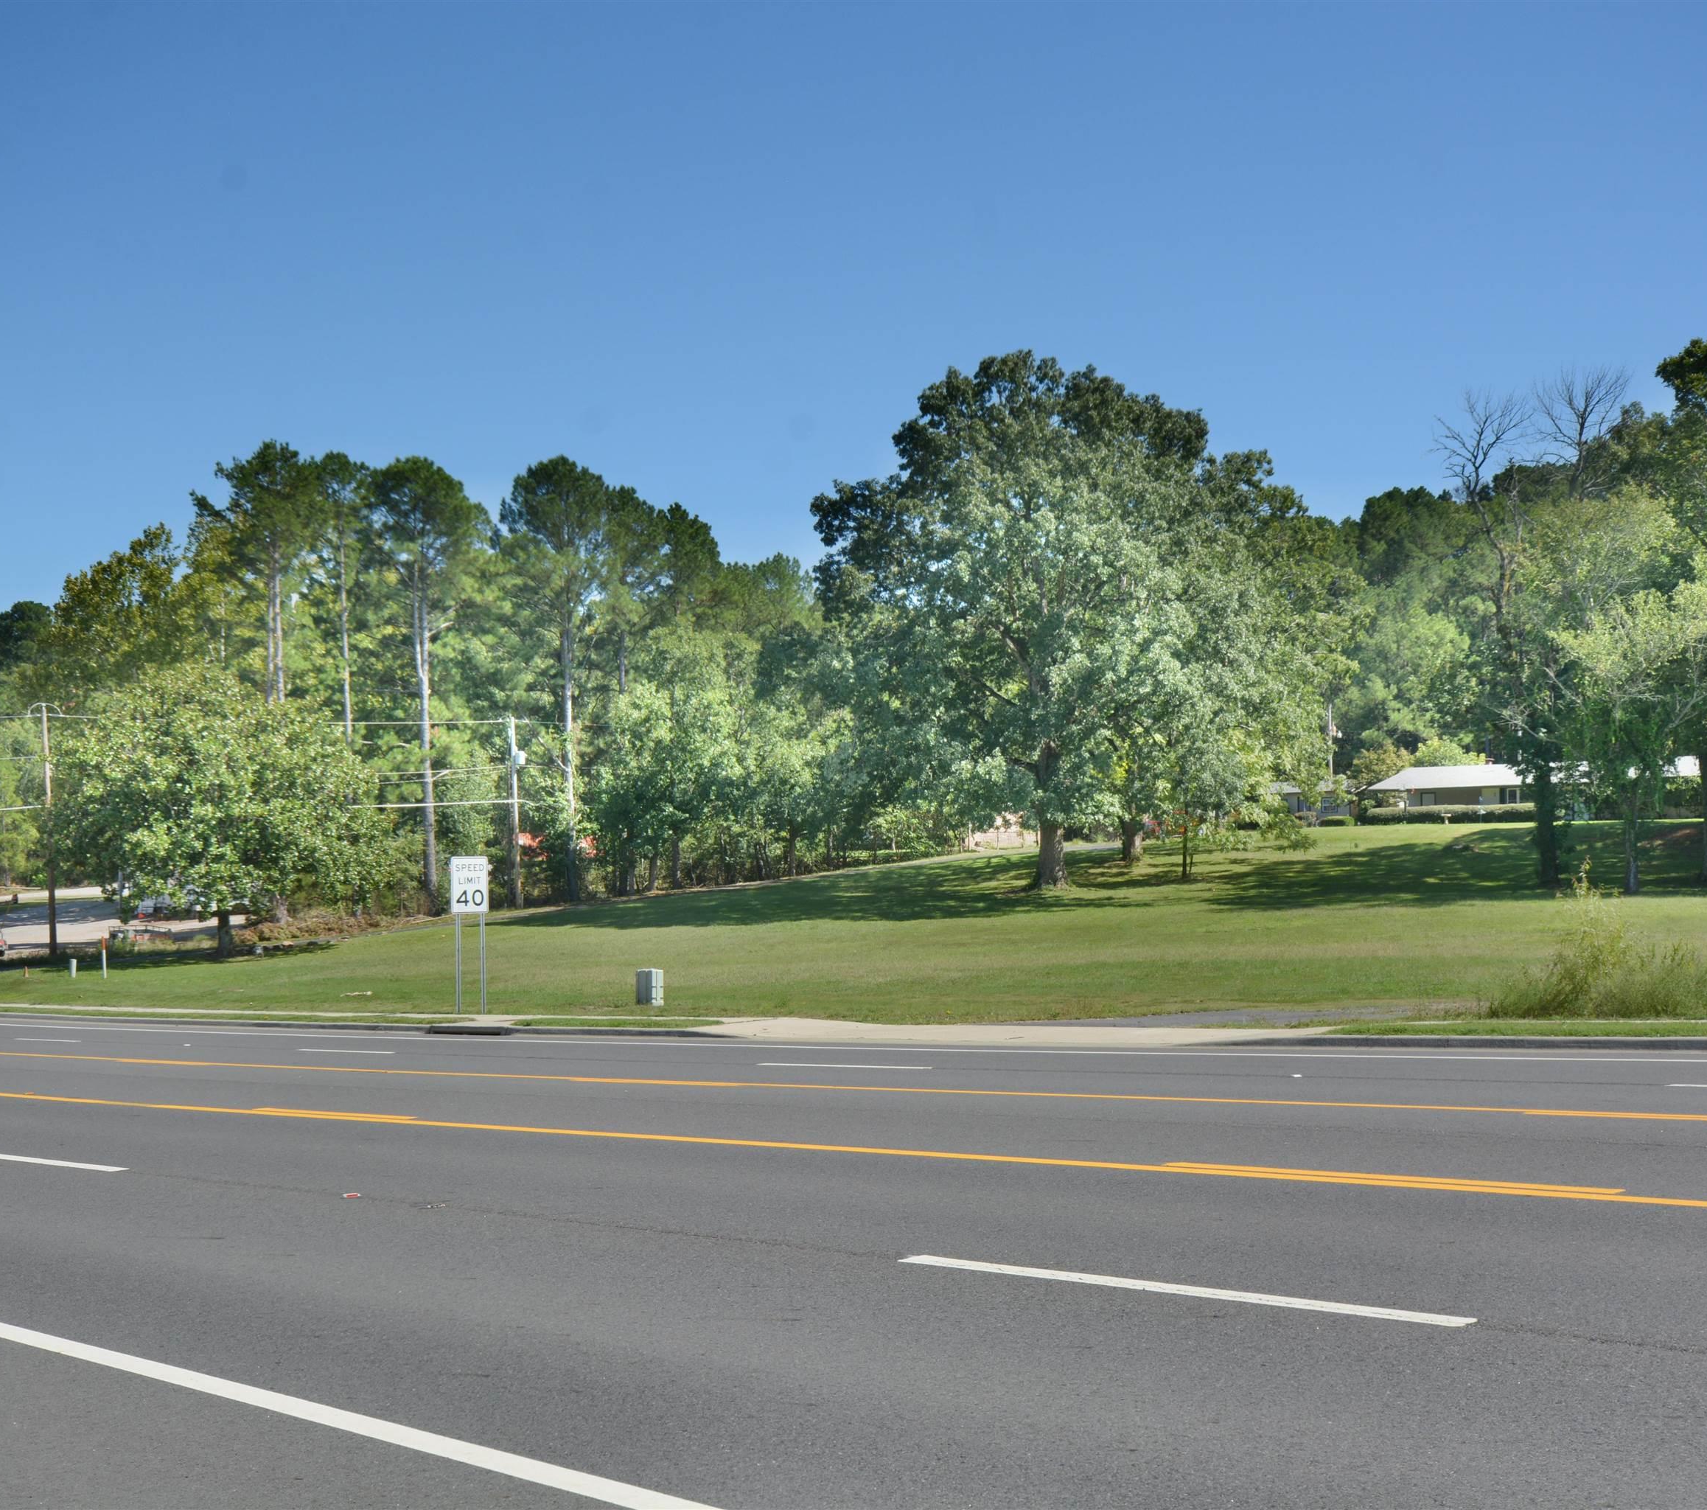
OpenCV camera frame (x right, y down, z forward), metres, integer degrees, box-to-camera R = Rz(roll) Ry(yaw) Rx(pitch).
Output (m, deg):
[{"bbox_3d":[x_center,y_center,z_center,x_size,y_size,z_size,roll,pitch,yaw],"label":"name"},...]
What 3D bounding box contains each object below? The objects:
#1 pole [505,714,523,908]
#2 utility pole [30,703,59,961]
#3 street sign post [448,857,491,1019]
[{"bbox_3d":[-18.001,2.983,120.000,0.500,10.300,0.450,-1,-3,-9],"label":"pole"},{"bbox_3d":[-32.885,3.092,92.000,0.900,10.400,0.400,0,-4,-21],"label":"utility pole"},{"bbox_3d":[-8.230,3.859,48.500,0.930,3.350,0.090,1,-4,-38],"label":"street sign post"}]

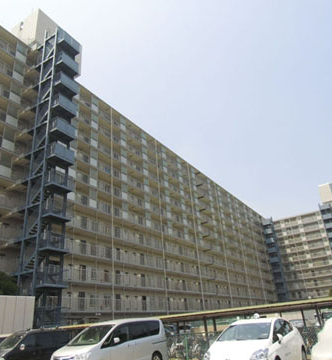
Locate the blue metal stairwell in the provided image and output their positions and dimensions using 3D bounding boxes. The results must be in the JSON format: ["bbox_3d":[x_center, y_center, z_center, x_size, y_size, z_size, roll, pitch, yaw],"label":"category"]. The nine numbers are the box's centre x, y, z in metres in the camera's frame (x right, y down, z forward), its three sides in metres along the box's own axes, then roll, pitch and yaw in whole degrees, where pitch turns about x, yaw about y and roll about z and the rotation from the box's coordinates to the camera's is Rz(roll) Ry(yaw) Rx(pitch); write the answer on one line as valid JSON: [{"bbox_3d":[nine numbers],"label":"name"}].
[{"bbox_3d":[-10.428,-1.113,30.077,3.631,31.421,2.563,-19,-28,28],"label":"blue metal stairwell"}]

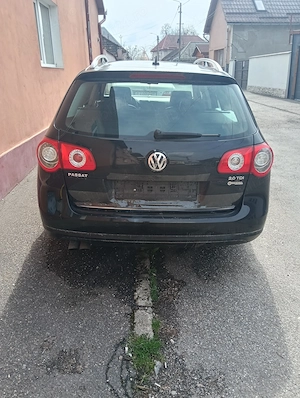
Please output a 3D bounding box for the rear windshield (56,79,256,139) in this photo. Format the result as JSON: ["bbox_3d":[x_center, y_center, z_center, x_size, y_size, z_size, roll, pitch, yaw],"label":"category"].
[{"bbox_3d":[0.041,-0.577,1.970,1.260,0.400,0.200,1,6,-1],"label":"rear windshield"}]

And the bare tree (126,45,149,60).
[{"bbox_3d":[-2.300,-22.000,50.400,4.000,5.800,3.700,-1,22,0],"label":"bare tree"}]

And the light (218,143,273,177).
[{"bbox_3d":[0.636,-0.260,2.047,0.430,0.195,0.210,-3,23,-10],"label":"light"}]

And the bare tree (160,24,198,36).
[{"bbox_3d":[6.000,-29.600,63.300,7.500,10.200,6.500,-1,22,0],"label":"bare tree"}]

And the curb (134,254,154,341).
[{"bbox_3d":[-0.045,0.658,2.253,0.120,0.090,1.000,0,23,-1],"label":"curb"}]

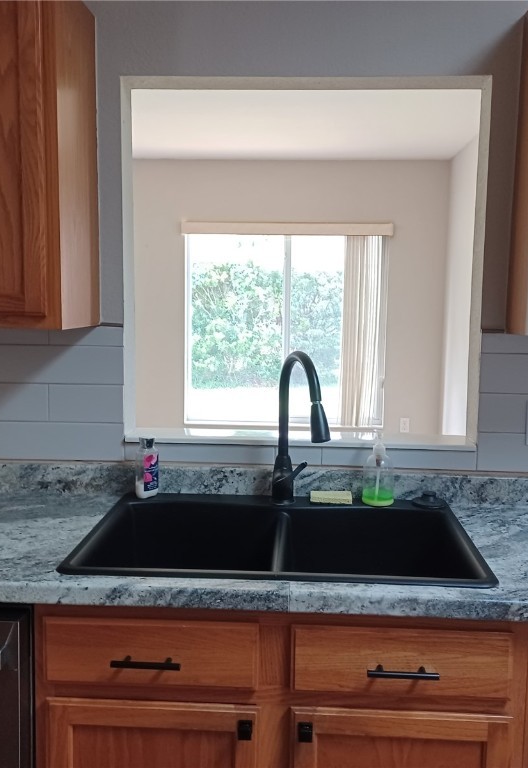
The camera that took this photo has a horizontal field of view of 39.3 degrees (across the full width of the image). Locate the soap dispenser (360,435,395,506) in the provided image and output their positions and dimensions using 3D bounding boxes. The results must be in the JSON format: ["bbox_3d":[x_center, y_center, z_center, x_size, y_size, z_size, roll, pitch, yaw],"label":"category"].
[{"bbox_3d":[0.295,0.212,1.889,0.081,0.184,0.083,3,8,21],"label":"soap dispenser"}]

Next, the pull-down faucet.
[{"bbox_3d":[0.104,0.119,1.783,0.082,0.391,0.262,-2,8,-22],"label":"pull-down faucet"}]

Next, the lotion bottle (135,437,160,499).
[{"bbox_3d":[-0.300,0.211,1.906,0.058,0.152,0.037,-4,8,-33],"label":"lotion bottle"}]

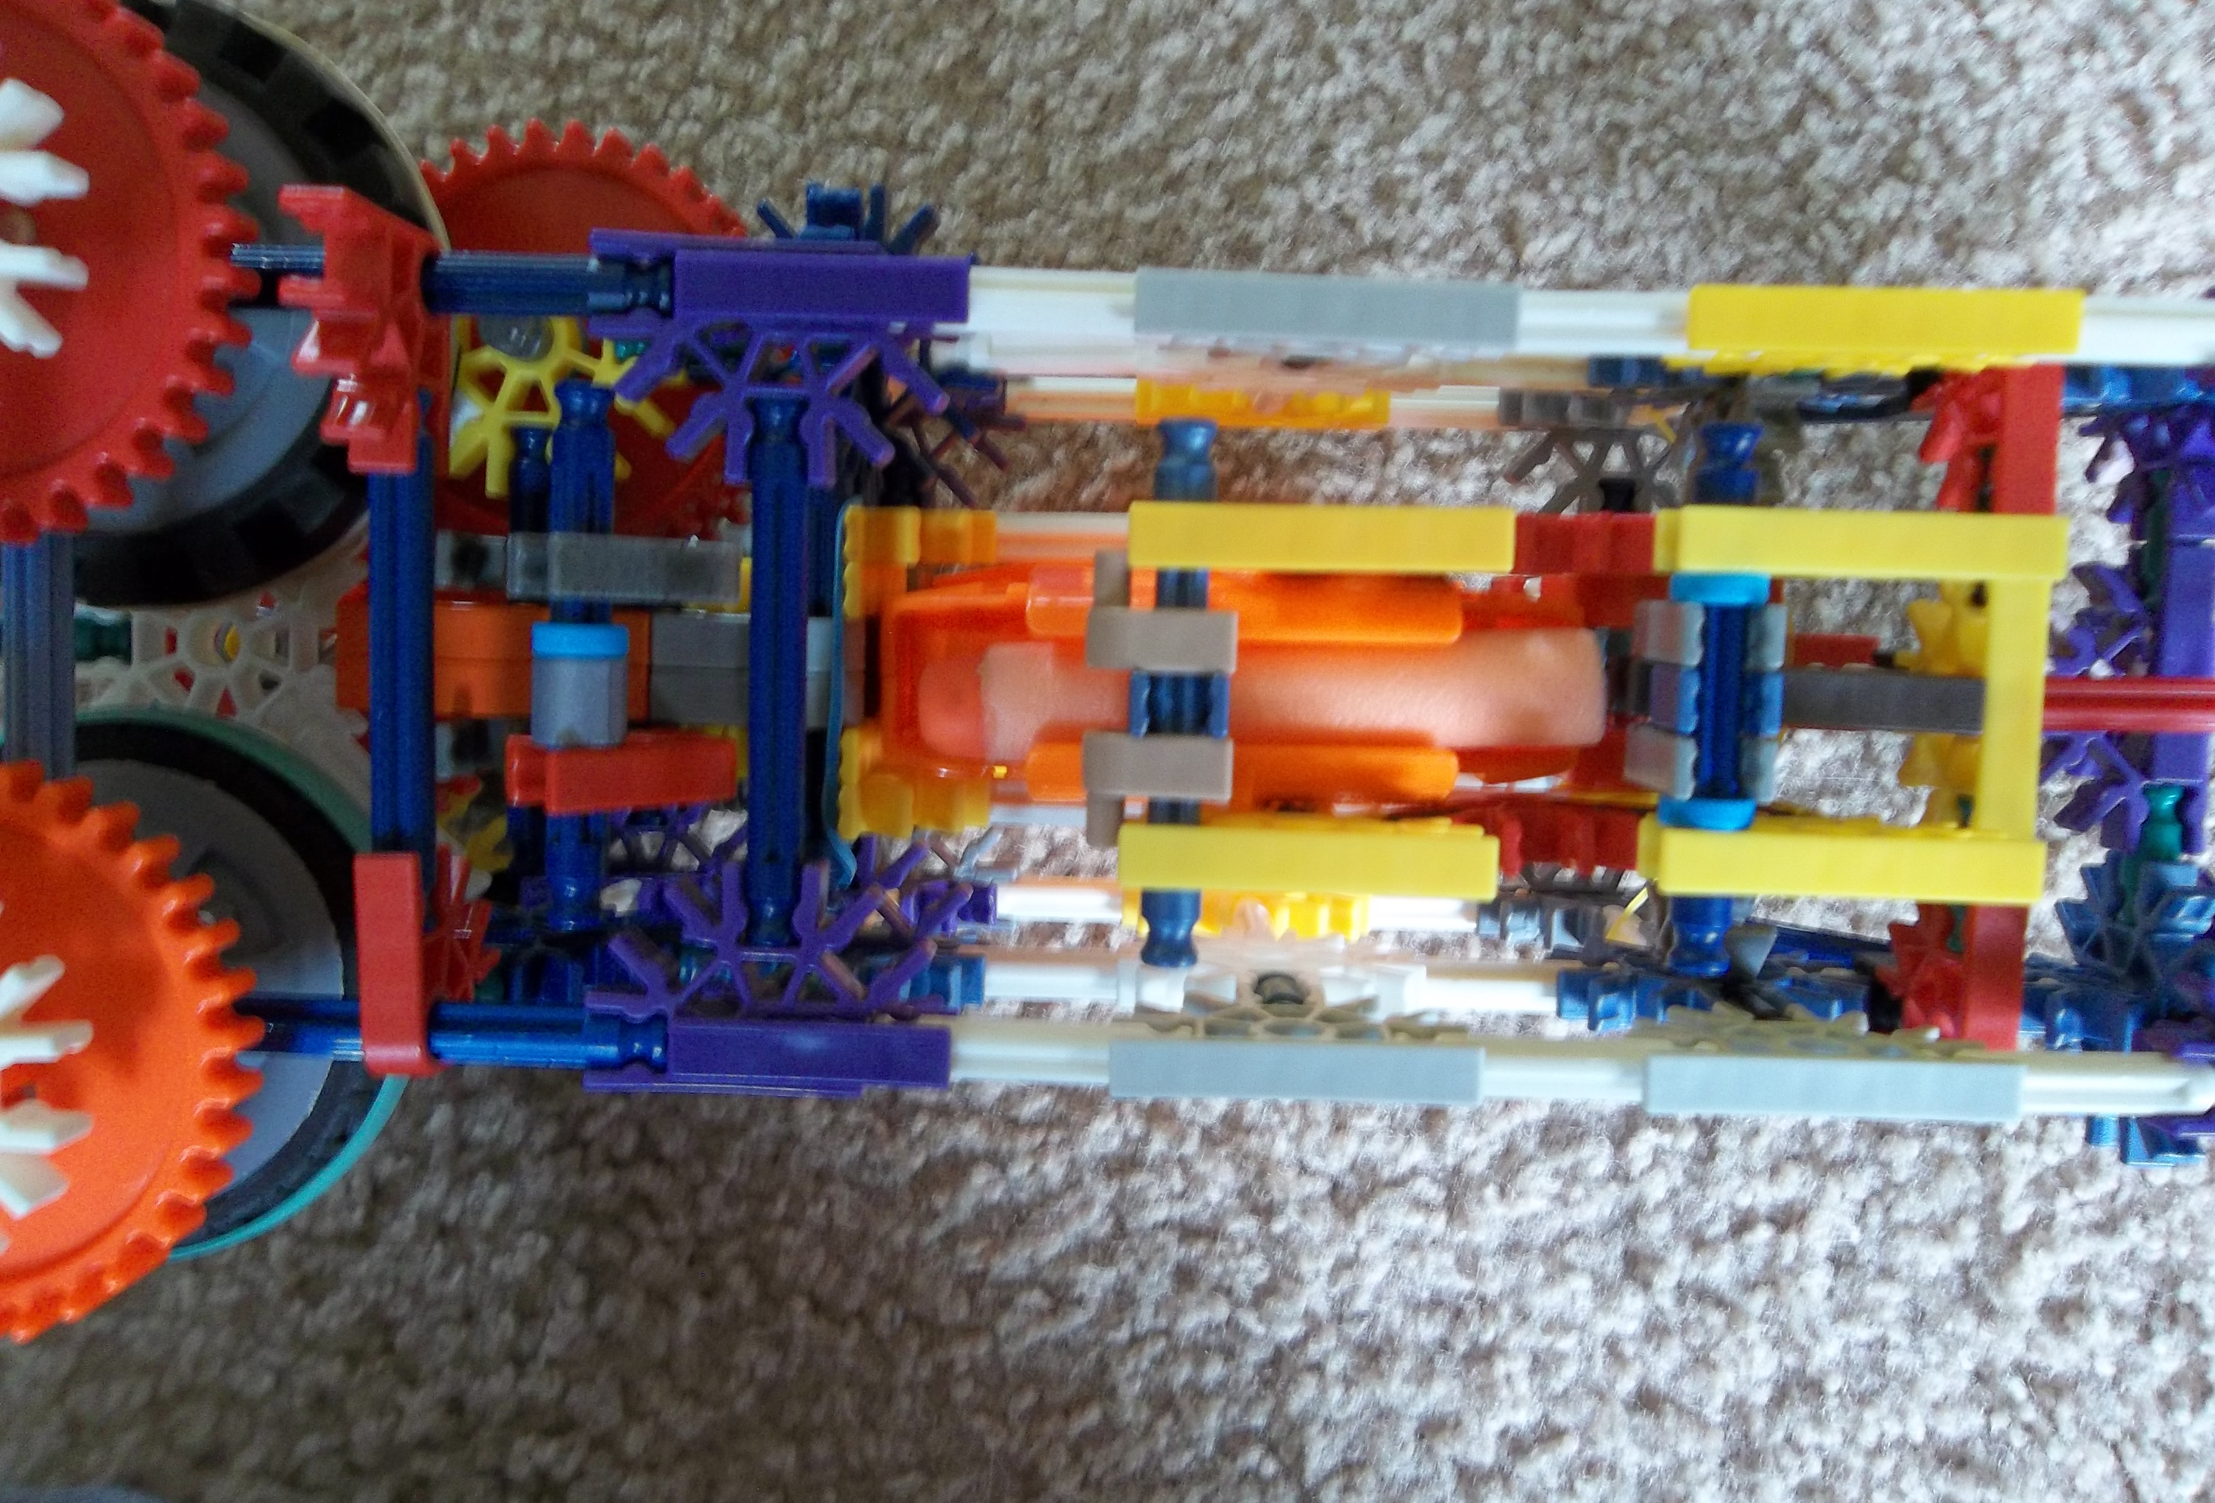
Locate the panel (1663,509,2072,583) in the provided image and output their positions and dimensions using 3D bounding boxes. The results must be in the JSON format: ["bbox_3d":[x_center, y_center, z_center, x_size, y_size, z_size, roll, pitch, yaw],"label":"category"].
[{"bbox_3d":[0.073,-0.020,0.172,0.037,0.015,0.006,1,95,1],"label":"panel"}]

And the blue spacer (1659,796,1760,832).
[{"bbox_3d":[0.059,0.006,0.169,0.010,0.010,0.003,2,95,1],"label":"blue spacer"}]

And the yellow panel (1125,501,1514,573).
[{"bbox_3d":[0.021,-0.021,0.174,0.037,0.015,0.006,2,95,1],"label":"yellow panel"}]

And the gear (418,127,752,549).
[{"bbox_3d":[-0.064,-0.044,0.202,0.056,0.006,0.056,1,95,1],"label":"gear"}]

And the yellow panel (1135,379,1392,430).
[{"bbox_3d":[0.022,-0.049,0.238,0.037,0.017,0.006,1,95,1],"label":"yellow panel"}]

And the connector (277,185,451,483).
[{"bbox_3d":[-0.070,-0.039,0.165,0.006,0.022,0.024,2,95,1],"label":"connector"}]

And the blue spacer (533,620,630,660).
[{"bbox_3d":[-0.052,-0.011,0.170,0.010,0.010,0.003,2,95,1],"label":"blue spacer"}]

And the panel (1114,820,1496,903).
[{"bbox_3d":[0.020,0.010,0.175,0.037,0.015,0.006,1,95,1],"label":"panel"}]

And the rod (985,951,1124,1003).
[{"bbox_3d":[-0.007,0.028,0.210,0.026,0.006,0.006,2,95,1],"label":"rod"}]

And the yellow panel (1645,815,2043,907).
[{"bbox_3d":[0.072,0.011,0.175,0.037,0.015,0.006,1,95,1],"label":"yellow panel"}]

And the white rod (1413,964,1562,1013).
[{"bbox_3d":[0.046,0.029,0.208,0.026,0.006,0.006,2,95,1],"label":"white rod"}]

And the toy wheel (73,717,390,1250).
[{"bbox_3d":[-0.108,0.026,0.194,0.063,0.014,0.063,0,95,1],"label":"toy wheel"}]

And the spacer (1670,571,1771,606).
[{"bbox_3d":[0.060,-0.016,0.170,0.010,0.010,0.003,1,95,1],"label":"spacer"}]

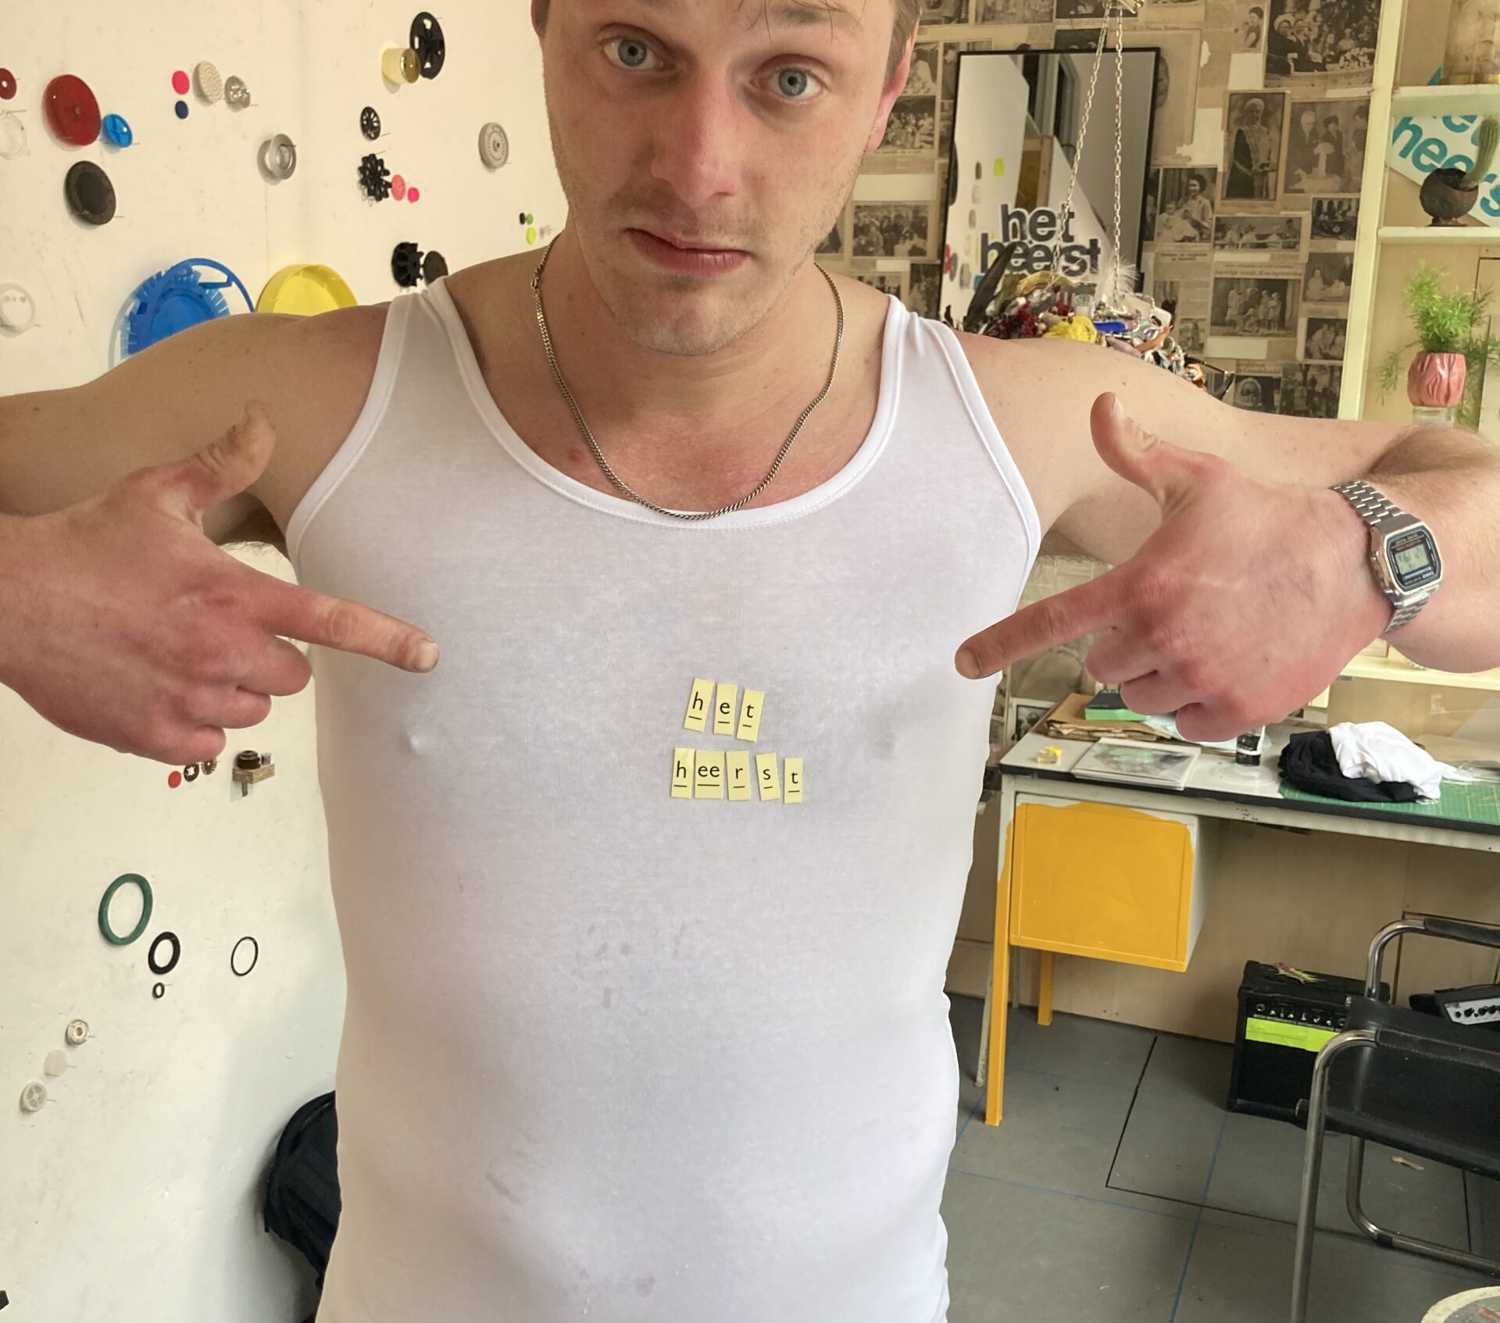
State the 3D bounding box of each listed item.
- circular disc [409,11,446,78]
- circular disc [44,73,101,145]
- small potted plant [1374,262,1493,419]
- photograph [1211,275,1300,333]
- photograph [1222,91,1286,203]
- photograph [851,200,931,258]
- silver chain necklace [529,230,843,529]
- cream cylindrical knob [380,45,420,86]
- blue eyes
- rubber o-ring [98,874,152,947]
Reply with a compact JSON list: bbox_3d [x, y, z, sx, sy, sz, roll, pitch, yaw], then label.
[{"bbox_3d":[-0.520,-0.997,2.615,0.016,0.103,0.103,6,11,21],"label":"circular disc"},{"bbox_3d":[-0.816,-0.665,1.949,0.016,0.080,0.080,6,12,21],"label":"circular disc"},{"bbox_3d":[1.391,-0.648,3.285,0.220,0.315,0.210,6,12,21],"label":"small potted plant"},{"bbox_3d":[1.098,-0.773,3.513,0.179,0.121,0.004,6,12,21],"label":"photograph"},{"bbox_3d":[1.099,-1.119,3.526,0.118,0.230,0.006,6,11,21],"label":"photograph"},{"bbox_3d":[0.335,-1.028,3.850,0.195,0.137,0.006,6,11,21],"label":"photograph"},{"bbox_3d":[-0.031,-0.153,0.821,0.160,0.150,0.150,1,11,-3],"label":"silver chain necklace"},{"bbox_3d":[-0.545,-0.933,2.533,0.036,0.055,0.055,6,12,21],"label":"cream cylindrical knob"},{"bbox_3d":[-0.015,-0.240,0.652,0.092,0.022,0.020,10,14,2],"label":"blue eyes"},{"bbox_3d":[-0.838,0.334,2.171,0.009,0.093,0.093,6,12,21],"label":"rubber o-ring"}]

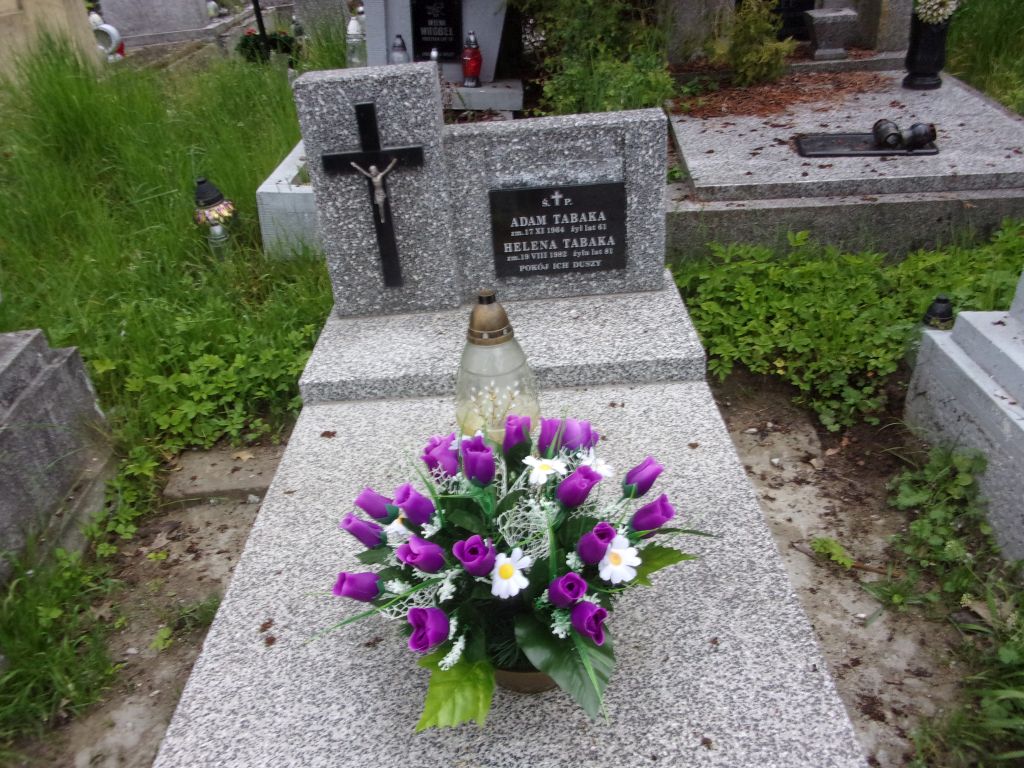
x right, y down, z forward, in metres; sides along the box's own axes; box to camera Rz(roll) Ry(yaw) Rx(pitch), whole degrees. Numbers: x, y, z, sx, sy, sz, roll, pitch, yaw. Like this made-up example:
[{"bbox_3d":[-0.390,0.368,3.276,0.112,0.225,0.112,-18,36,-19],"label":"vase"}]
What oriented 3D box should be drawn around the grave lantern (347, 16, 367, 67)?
[{"bbox_3d":[-0.845,-1.834,4.500,0.108,0.310,0.108,-4,30,2],"label":"grave lantern"}]

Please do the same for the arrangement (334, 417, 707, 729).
[{"bbox_3d":[0.003,0.222,1.083,0.450,0.330,0.400,-4,30,2],"label":"arrangement"}]

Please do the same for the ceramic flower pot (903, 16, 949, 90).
[{"bbox_3d":[1.967,-1.572,3.918,0.190,0.320,0.190,-4,30,2],"label":"ceramic flower pot"}]

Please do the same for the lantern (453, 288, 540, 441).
[{"bbox_3d":[-0.032,-0.025,1.526,0.156,0.321,0.156,-4,30,2],"label":"lantern"}]

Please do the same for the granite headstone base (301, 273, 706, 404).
[{"bbox_3d":[-0.020,-0.123,1.962,0.860,0.050,0.482,-4,30,2],"label":"granite headstone base"}]

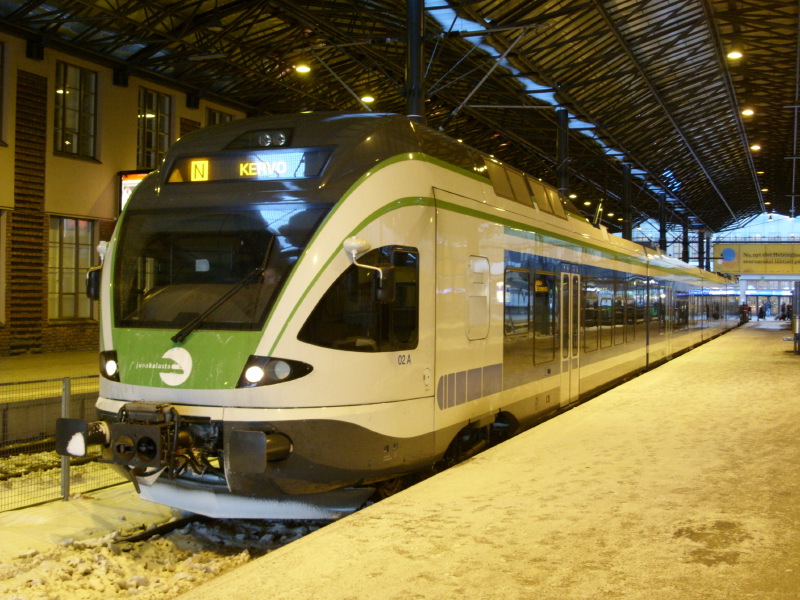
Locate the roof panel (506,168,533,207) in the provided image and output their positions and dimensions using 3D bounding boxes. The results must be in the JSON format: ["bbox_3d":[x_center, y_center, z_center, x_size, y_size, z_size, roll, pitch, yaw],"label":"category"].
[{"bbox_3d":[1.724,-1.603,18.550,0.070,0.540,1.420,-18,-5,16],"label":"roof panel"}]

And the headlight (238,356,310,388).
[{"bbox_3d":[-1.107,0.648,11.722,0.600,0.310,0.450,0,0,-6],"label":"headlight"}]

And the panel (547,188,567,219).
[{"bbox_3d":[2.574,-1.600,21.357,0.070,0.540,1.260,-18,-5,16],"label":"panel"}]

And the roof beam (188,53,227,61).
[{"bbox_3d":[-5.652,-7.150,38.000,1.250,0.200,0.200,0,0,17],"label":"roof beam"}]

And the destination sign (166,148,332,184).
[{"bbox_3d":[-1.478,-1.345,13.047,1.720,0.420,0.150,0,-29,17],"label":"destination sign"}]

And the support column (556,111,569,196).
[{"bbox_3d":[5.798,-2.338,46.057,0.450,9.000,0.450,0,0,17],"label":"support column"}]

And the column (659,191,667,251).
[{"bbox_3d":[16.598,-2.291,81.761,0.450,9.000,0.450,0,0,17],"label":"column"}]

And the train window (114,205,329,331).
[{"bbox_3d":[-1.762,-0.317,12.128,2.050,1.360,0.250,0,-31,17],"label":"train window"}]

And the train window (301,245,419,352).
[{"bbox_3d":[-0.335,-0.008,12.481,0.180,1.050,1.750,0,0,41],"label":"train window"}]

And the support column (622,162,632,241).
[{"bbox_3d":[11.320,-2.314,64.311,0.450,9.000,0.450,0,0,17],"label":"support column"}]

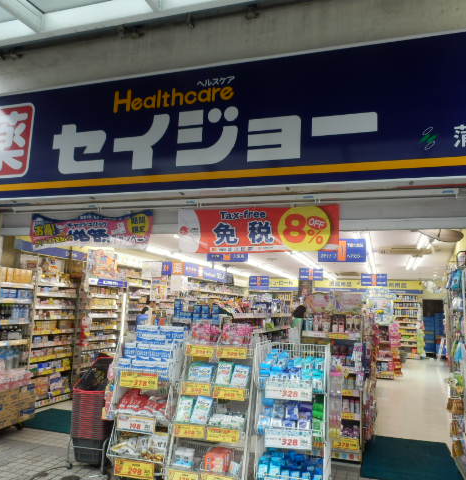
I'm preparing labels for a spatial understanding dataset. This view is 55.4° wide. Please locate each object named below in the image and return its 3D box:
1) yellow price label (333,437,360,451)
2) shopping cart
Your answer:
[{"bbox_3d":[1.086,1.961,4.246,0.235,0.097,0.010,-1,-8,18],"label":"yellow price label"},{"bbox_3d":[-1.181,1.560,4.080,0.370,0.930,0.500,-1,-8,18],"label":"shopping cart"}]

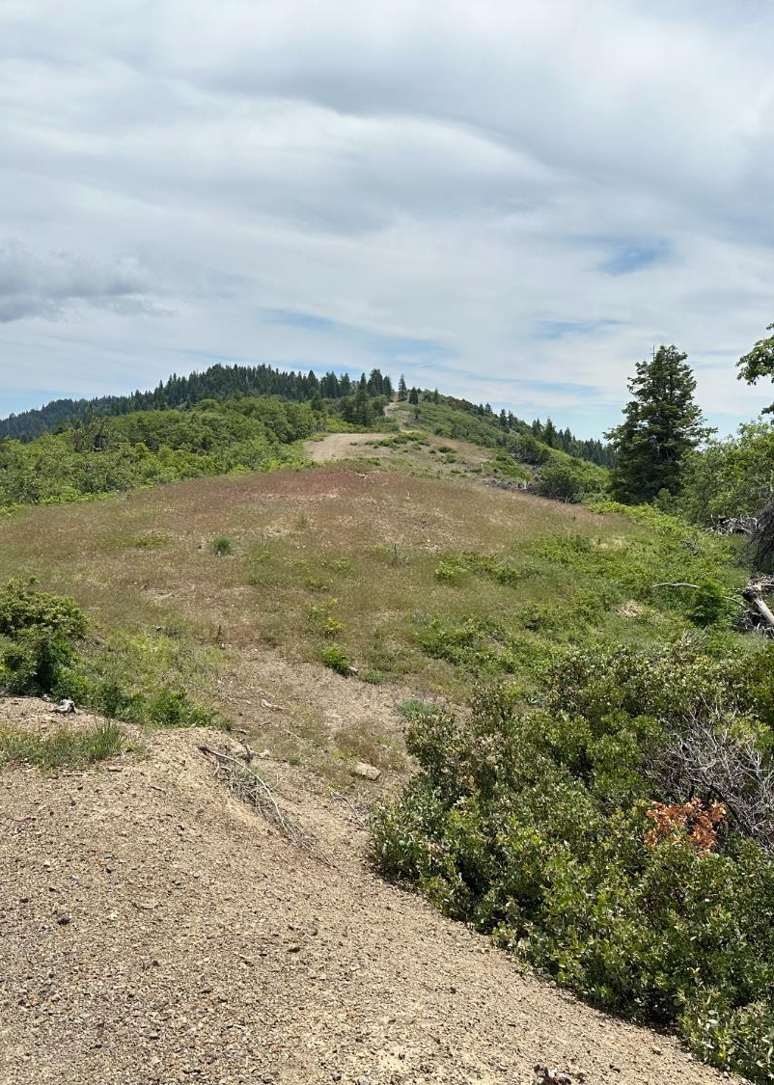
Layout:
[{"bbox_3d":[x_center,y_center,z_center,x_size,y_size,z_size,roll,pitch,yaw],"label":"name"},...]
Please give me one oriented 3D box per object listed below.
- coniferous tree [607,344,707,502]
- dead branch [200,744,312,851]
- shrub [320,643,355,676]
[{"bbox_3d":[12.144,-5.299,45.000,4.400,7.200,4.400,0,6,0],"label":"coniferous tree"},{"bbox_3d":[-0.670,1.253,5.093,0.928,0.180,0.320,28,14,40],"label":"dead branch"},{"bbox_3d":[-0.480,1.143,9.800,0.330,0.300,0.330,0,6,0],"label":"shrub"}]

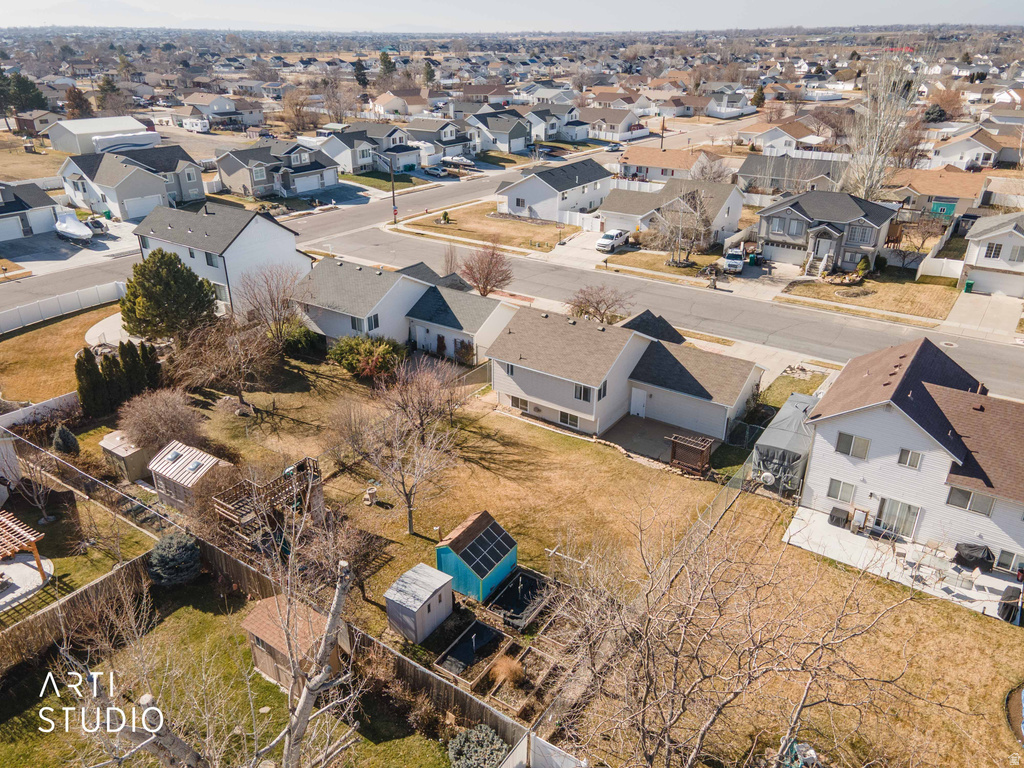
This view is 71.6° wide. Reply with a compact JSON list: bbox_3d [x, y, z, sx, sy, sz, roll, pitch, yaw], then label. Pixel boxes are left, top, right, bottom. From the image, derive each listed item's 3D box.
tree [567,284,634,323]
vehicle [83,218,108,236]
[{"bbox_3d":[8.219,-7.073,64.391,5.800,3.800,5.500,0,27,0],"label":"tree"},{"bbox_3d":[-55.728,-21.146,95.324,3.900,1.700,2.000,17,31,32],"label":"vehicle"}]

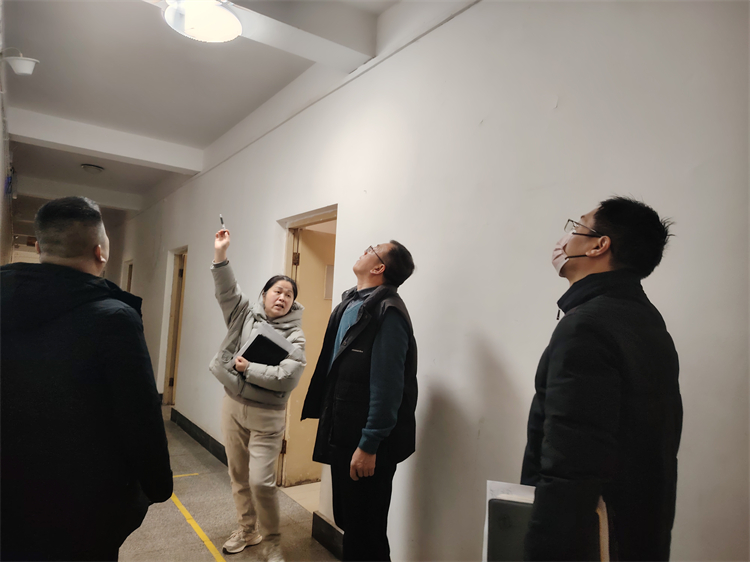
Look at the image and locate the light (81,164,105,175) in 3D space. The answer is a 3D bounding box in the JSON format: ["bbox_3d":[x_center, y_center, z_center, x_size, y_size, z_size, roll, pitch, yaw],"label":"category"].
[{"bbox_3d":[-3.962,-1.555,7.304,0.285,0.090,0.285,6,-4,-34],"label":"light"}]

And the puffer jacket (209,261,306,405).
[{"bbox_3d":[-0.693,0.303,3.063,0.570,0.830,0.440,3,-4,10],"label":"puffer jacket"}]

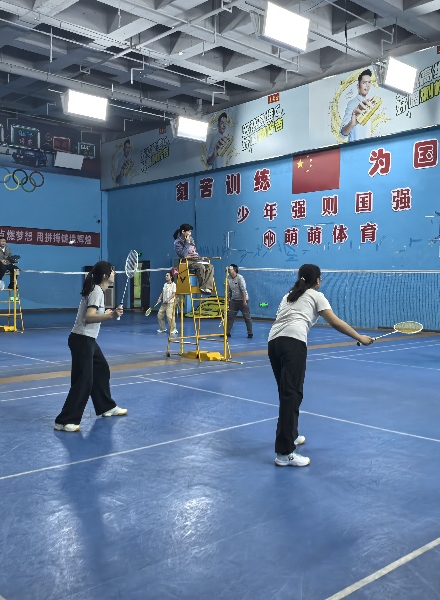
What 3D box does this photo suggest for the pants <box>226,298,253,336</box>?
[{"bbox_3d":[0.466,0.419,14.926,0.420,0.880,0.520,-1,3,-42],"label":"pants"}]

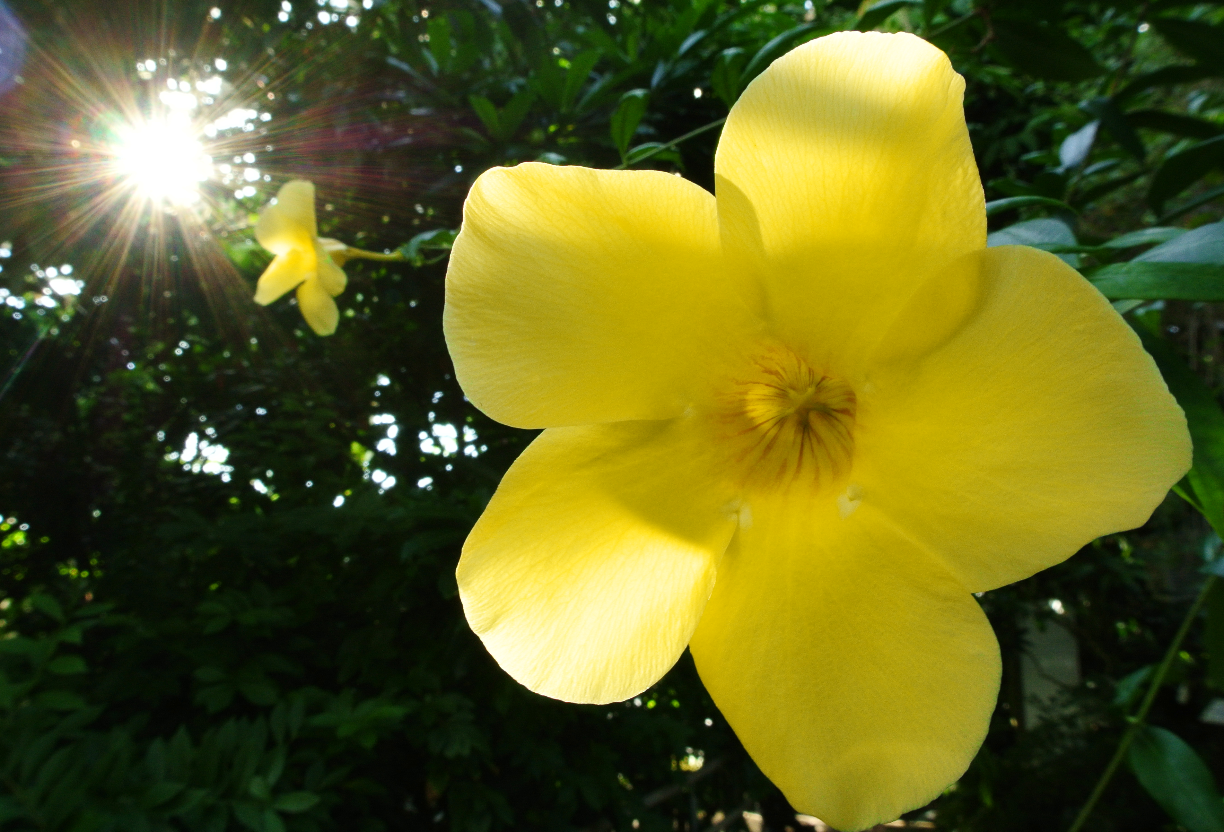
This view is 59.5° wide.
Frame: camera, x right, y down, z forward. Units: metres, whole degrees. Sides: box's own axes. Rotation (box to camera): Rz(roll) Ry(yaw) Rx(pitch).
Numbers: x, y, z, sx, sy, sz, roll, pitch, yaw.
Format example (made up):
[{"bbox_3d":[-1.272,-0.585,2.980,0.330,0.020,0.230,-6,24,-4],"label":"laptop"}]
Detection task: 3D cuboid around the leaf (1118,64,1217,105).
[{"bbox_3d":[0.439,-0.263,0.850,0.082,0.027,0.030,-12,0,30],"label":"leaf"}]

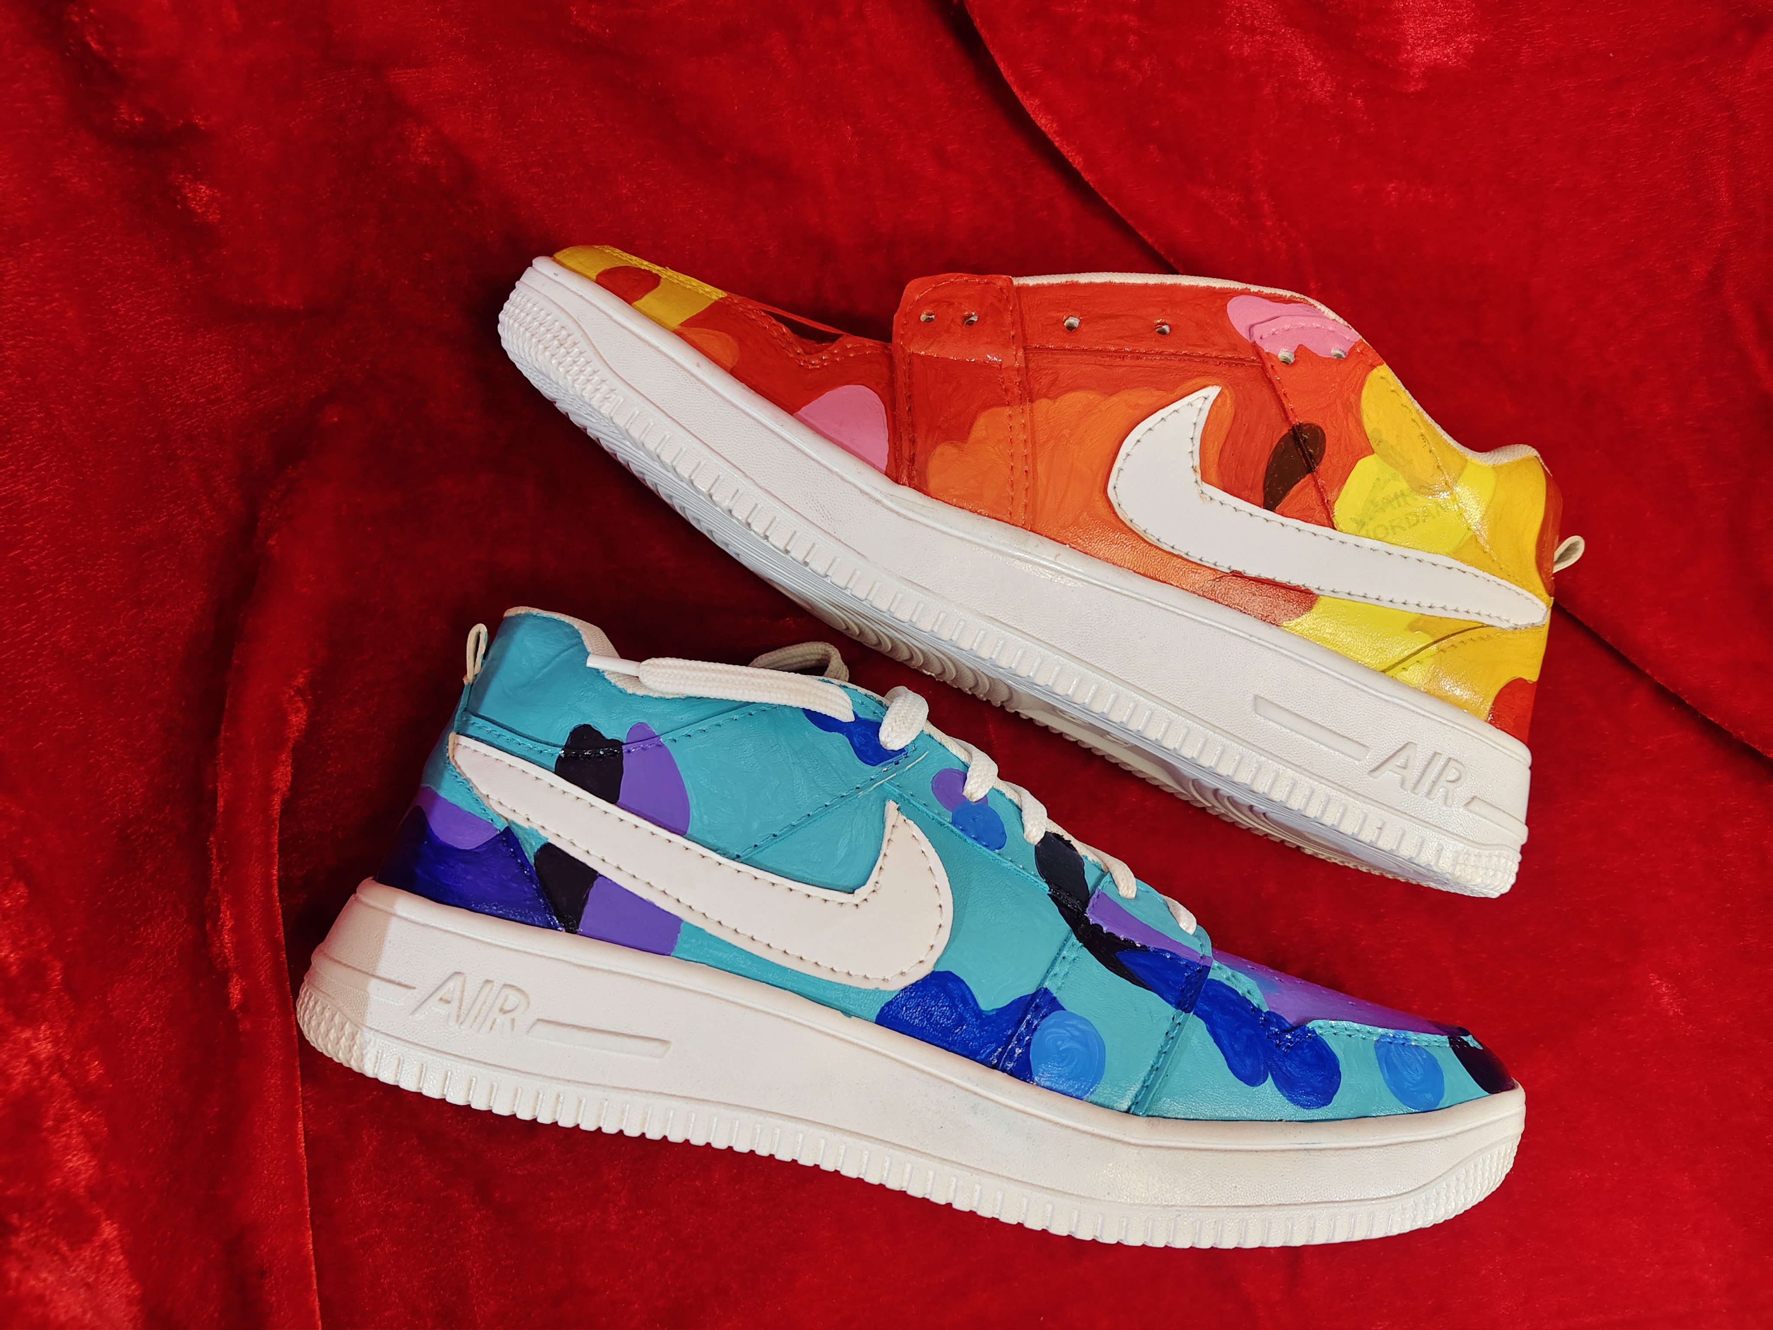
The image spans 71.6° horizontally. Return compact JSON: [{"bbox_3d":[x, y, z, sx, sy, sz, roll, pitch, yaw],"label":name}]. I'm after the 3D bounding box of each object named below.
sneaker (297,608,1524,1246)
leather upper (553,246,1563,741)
[{"bbox_3d":[0.021,0.056,0.290,0.288,0.105,0.102,12,92,-6],"label":"sneaker"},{"bbox_3d":[0.046,-0.057,0.310,0.270,0.098,0.081,26,85,-1],"label":"leather upper"}]

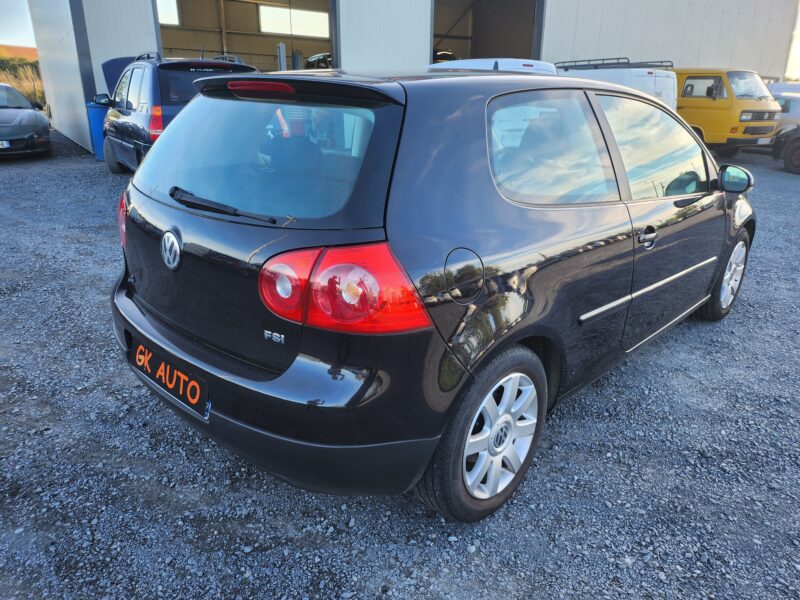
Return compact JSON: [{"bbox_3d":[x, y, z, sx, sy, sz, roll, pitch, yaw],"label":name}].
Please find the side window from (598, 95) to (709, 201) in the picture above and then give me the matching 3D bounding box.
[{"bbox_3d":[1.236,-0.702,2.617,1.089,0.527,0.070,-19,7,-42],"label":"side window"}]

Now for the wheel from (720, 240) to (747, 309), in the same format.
[{"bbox_3d":[2.128,-0.178,3.672,0.180,0.445,0.445,19,28,41],"label":"wheel"}]

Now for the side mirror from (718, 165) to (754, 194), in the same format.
[{"bbox_3d":[1.776,-0.630,2.912,0.190,0.145,0.110,19,28,41],"label":"side mirror"}]

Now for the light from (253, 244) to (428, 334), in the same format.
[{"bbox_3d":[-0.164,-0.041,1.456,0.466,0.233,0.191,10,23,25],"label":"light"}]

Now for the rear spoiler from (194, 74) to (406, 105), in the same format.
[{"bbox_3d":[-0.422,-0.718,1.872,1.130,0.100,0.210,19,27,41],"label":"rear spoiler"}]

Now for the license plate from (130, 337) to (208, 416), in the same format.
[{"bbox_3d":[-0.777,0.241,1.841,0.530,0.115,0.020,19,20,41],"label":"license plate"}]

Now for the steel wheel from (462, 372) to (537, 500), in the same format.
[{"bbox_3d":[0.305,0.454,1.962,0.180,0.445,0.445,19,28,41],"label":"steel wheel"}]

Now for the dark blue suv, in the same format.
[{"bbox_3d":[-3.744,-2.965,9.350,1.840,1.800,4.600,-13,24,-32],"label":"dark blue suv"}]

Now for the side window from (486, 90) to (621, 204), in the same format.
[{"bbox_3d":[0.548,-0.519,1.933,0.760,0.420,0.060,-15,5,-42],"label":"side window"}]

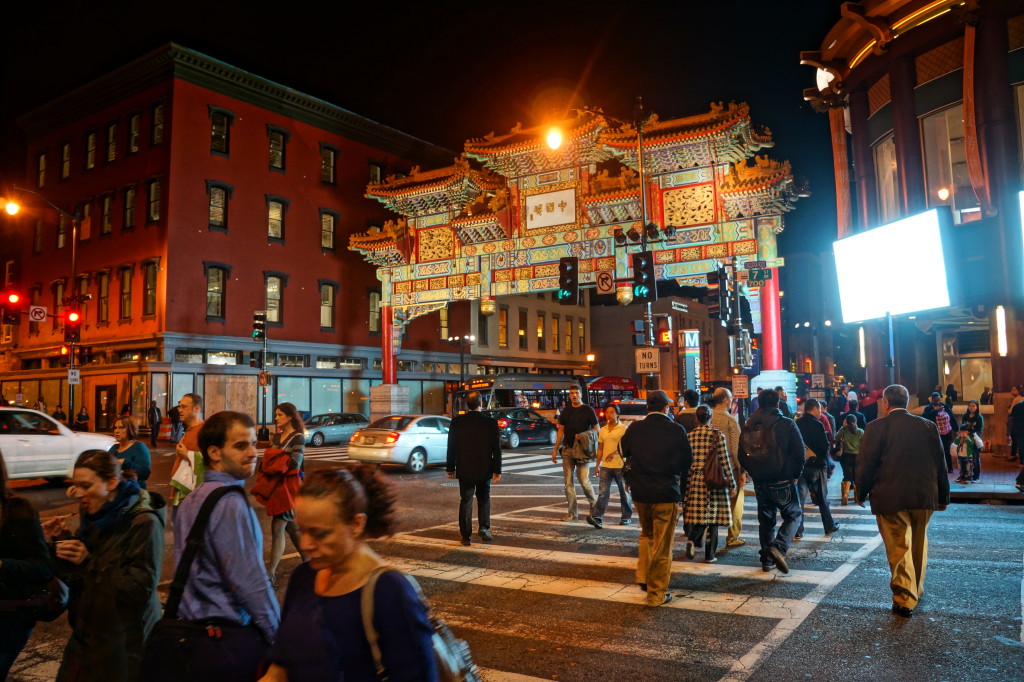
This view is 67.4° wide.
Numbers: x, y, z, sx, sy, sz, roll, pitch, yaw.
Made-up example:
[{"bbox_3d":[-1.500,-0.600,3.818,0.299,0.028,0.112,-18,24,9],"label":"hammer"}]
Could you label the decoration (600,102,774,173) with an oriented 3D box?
[{"bbox_3d":[7.324,-8.263,31.756,6.000,2.800,3.800,-4,-5,29],"label":"decoration"}]

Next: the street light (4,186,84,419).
[{"bbox_3d":[-18.033,-0.686,29.556,0.450,10.033,2.700,-4,-5,34],"label":"street light"}]

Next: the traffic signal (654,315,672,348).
[{"bbox_3d":[3.789,-0.225,19.200,0.380,0.820,0.300,-4,-5,34],"label":"traffic signal"}]

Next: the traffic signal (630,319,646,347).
[{"bbox_3d":[3.197,-0.215,19.400,0.320,0.700,0.360,-4,-5,29],"label":"traffic signal"}]

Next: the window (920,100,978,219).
[{"bbox_3d":[11.511,-4.613,20.254,0.150,3.180,1.620,1,-5,-23],"label":"window"}]

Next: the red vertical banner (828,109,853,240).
[{"bbox_3d":[10.270,-5.143,24.000,0.500,4.300,0.450,-4,-6,34],"label":"red vertical banner"}]

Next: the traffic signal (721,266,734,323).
[{"bbox_3d":[4.332,-0.967,15.800,0.460,1.180,0.460,-4,-6,33],"label":"traffic signal"}]

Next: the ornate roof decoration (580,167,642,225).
[{"bbox_3d":[4.638,-6.106,32.459,2.800,2.500,2.200,-3,-5,33],"label":"ornate roof decoration"}]

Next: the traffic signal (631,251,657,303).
[{"bbox_3d":[3.272,-1.605,19.100,0.580,1.270,0.320,-4,-5,34],"label":"traffic signal"}]

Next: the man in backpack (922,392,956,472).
[{"bbox_3d":[9.098,1.915,16.300,0.620,1.670,0.450,-1,-4,5],"label":"man in backpack"}]

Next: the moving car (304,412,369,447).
[{"bbox_3d":[-7.726,3.552,31.682,1.780,1.440,4.750,-3,-5,26],"label":"moving car"}]

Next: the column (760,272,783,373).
[{"bbox_3d":[9.967,-0.803,29.739,0.740,3.940,0.740,-4,-5,29],"label":"column"}]

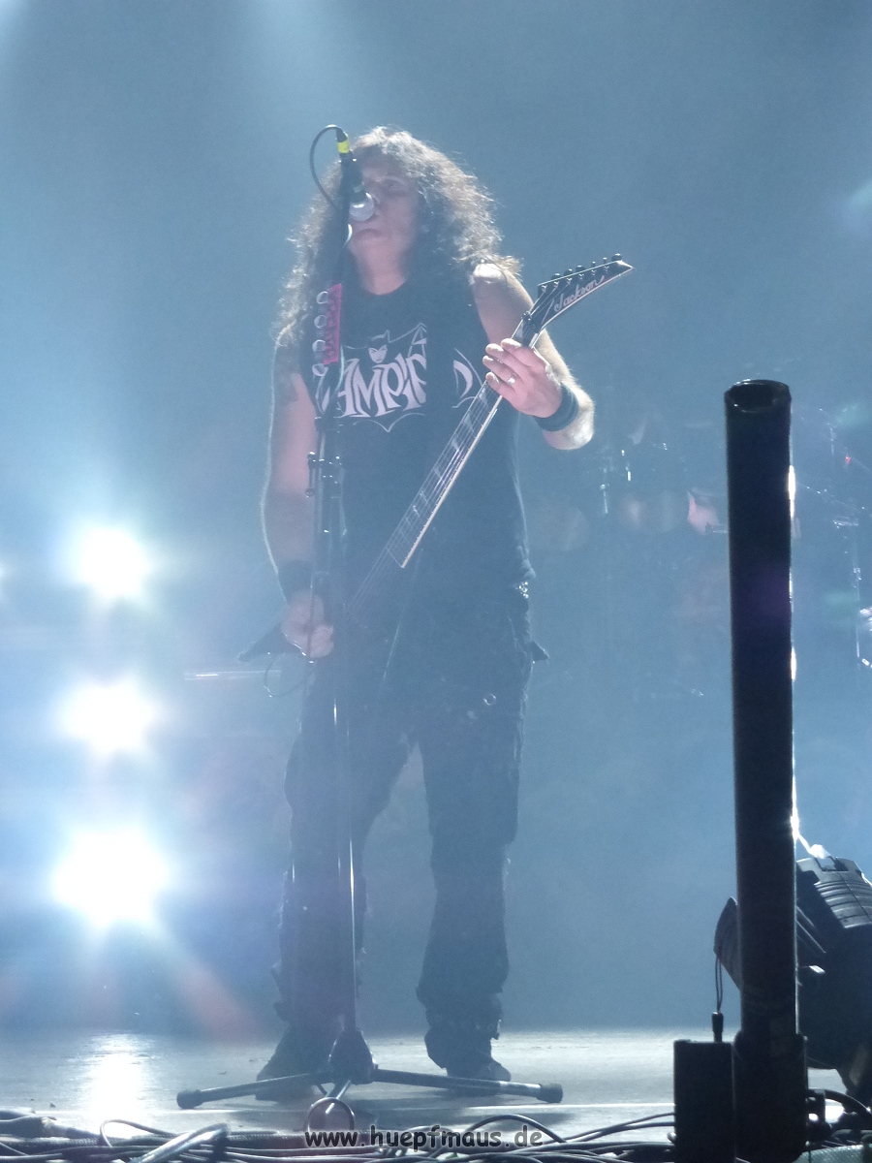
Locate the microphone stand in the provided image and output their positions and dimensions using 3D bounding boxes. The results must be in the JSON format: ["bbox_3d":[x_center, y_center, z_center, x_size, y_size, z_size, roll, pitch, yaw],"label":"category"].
[{"bbox_3d":[-0.122,0.069,4.316,0.630,1.550,0.560,-1,-8,0],"label":"microphone stand"}]

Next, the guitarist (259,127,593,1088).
[{"bbox_3d":[-0.022,0.046,4.795,0.600,1.754,0.480,-3,-9,14],"label":"guitarist"}]

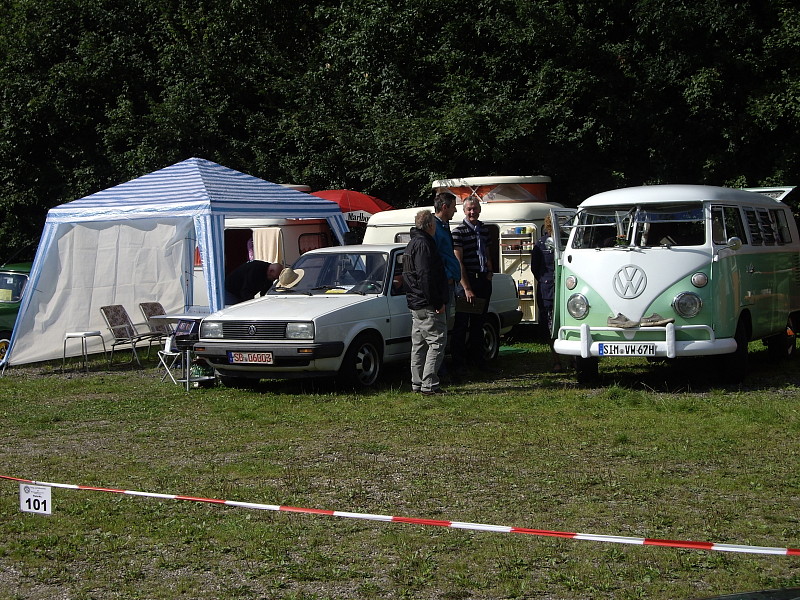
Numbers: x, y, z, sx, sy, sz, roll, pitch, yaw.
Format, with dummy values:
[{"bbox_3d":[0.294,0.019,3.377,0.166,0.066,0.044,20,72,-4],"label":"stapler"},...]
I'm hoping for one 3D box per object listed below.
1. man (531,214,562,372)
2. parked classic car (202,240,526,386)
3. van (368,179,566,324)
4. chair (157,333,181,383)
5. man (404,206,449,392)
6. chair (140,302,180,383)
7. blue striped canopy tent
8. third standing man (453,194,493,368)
[{"bbox_3d":[1.606,-0.066,15.923,0.480,1.660,0.350,-1,4,30],"label":"man"},{"bbox_3d":[-0.284,0.092,16.077,1.670,1.410,4.330,0,4,32],"label":"parked classic car"},{"bbox_3d":[0.959,-0.550,20.402,3.100,2.200,1.680,-2,3,13],"label":"van"},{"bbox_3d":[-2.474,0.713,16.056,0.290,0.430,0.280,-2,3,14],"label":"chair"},{"bbox_3d":[0.233,0.028,14.272,0.470,1.760,0.350,0,4,37],"label":"man"},{"bbox_3d":[-2.931,0.399,18.541,0.660,0.820,0.580,-1,4,30],"label":"chair"},{"bbox_3d":[-2.604,-0.532,19.394,3.400,2.560,3.400,0,4,32],"label":"blue striped canopy tent"},{"bbox_3d":[0.751,-0.113,15.668,0.490,1.850,0.330,-3,3,-6],"label":"third standing man"}]

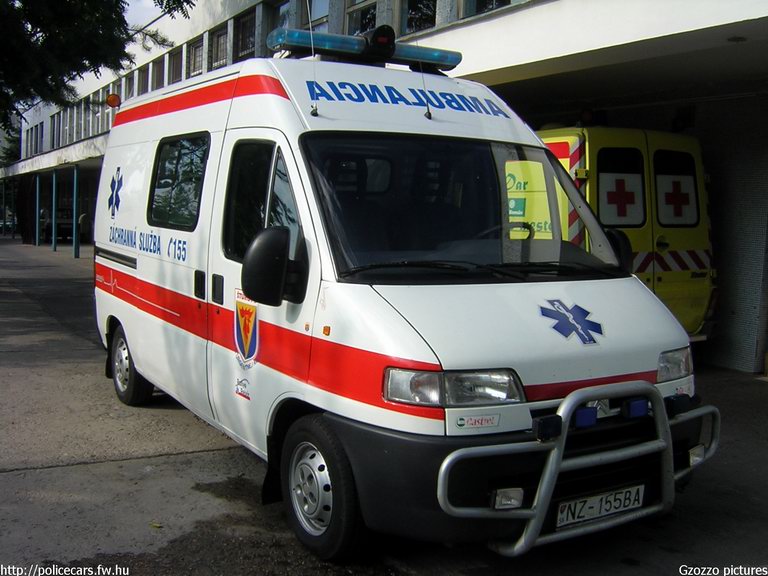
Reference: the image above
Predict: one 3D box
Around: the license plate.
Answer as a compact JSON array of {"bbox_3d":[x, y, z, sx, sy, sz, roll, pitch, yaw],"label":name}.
[{"bbox_3d":[0.919,0.913,3.355,0.520,0.113,0.020,-2,11,-33],"label":"license plate"}]

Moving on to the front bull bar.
[{"bbox_3d":[0.912,0.711,3.354,1.680,0.670,0.280,-2,7,-33],"label":"front bull bar"}]

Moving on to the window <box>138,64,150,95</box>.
[{"bbox_3d":[-5.226,-4.268,17.392,0.120,1.150,0.880,-1,7,-32],"label":"window"}]

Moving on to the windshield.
[{"bbox_3d":[0.470,-0.377,3.975,1.800,0.970,0.160,-2,-37,-33],"label":"windshield"}]

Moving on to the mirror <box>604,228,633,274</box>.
[{"bbox_3d":[1.366,-0.156,4.627,0.210,0.330,0.140,-2,7,-33],"label":"mirror"}]

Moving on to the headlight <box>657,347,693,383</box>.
[{"bbox_3d":[1.376,0.338,3.827,0.160,0.145,0.550,8,8,43],"label":"headlight"}]

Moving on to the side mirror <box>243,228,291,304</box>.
[{"bbox_3d":[-0.488,-0.085,3.398,0.210,0.330,0.140,-2,7,-33],"label":"side mirror"}]

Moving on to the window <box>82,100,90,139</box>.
[{"bbox_3d":[-8.357,-4.752,22.460,0.120,1.130,0.880,-1,7,-32],"label":"window"}]

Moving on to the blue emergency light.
[{"bbox_3d":[-0.091,-1.413,4.779,1.220,0.180,0.260,-2,7,-33],"label":"blue emergency light"}]

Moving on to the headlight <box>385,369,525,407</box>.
[{"bbox_3d":[0.278,0.373,3.106,0.550,0.145,0.160,0,6,-20],"label":"headlight"}]

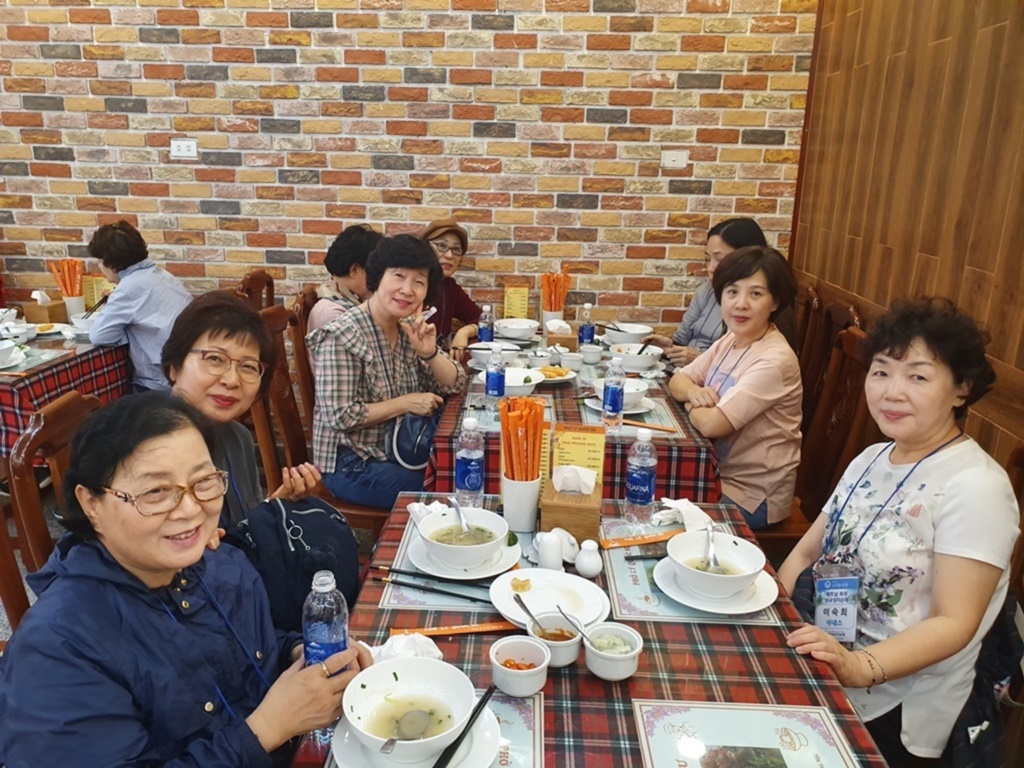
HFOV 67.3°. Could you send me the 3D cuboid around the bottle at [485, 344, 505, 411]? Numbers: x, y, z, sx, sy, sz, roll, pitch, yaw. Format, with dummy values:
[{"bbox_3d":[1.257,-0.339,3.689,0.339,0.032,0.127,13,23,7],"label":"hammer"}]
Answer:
[{"bbox_3d":[-0.053,-0.020,2.445,0.063,0.213,0.063,2,16,4],"label":"bottle"}]

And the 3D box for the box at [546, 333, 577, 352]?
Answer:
[{"bbox_3d":[0.217,-0.164,3.197,0.125,0.080,0.130,3,15,5],"label":"box"}]

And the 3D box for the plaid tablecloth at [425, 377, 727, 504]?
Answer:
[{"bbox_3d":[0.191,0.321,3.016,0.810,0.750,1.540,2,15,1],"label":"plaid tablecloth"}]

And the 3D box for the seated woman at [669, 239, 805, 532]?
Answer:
[{"bbox_3d":[0.636,0.243,2.321,0.600,1.298,0.500,-5,17,-20],"label":"seated woman"}]

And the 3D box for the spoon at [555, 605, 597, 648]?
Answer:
[{"bbox_3d":[0.117,0.400,1.218,0.125,0.018,0.026,45,29,9],"label":"spoon"}]

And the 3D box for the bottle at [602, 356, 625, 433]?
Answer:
[{"bbox_3d":[0.306,0.031,2.305,0.062,0.222,0.062,2,16,2],"label":"bottle"}]

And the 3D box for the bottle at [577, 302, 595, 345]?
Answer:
[{"bbox_3d":[0.311,-0.228,3.181,0.063,0.213,0.063,2,16,4],"label":"bottle"}]

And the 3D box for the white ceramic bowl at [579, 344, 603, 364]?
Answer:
[{"bbox_3d":[0.323,-0.119,3.119,0.093,0.053,0.093,2,16,2],"label":"white ceramic bowl"}]

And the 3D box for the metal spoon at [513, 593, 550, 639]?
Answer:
[{"bbox_3d":[0.043,0.394,1.256,0.125,0.016,0.026,49,36,17],"label":"metal spoon"}]

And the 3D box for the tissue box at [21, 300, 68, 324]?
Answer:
[{"bbox_3d":[-2.161,-0.333,3.559,0.123,0.083,0.123,4,16,8],"label":"tissue box"}]

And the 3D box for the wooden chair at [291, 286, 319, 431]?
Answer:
[{"bbox_3d":[-0.571,0.135,3.102,0.500,1.030,0.440,2,15,1],"label":"wooden chair"}]

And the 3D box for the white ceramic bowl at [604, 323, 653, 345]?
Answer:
[{"bbox_3d":[0.518,-0.217,3.409,0.210,0.063,0.210,2,16,2],"label":"white ceramic bowl"}]

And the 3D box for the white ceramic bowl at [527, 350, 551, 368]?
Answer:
[{"bbox_3d":[0.108,-0.091,3.018,0.093,0.050,0.093,2,16,2],"label":"white ceramic bowl"}]

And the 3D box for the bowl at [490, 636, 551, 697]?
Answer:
[{"bbox_3d":[0.013,0.434,1.180,0.092,0.048,0.092,1,16,0],"label":"bowl"}]

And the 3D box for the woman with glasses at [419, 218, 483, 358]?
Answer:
[{"bbox_3d":[-0.264,-0.058,3.341,0.600,1.280,0.480,10,18,27],"label":"woman with glasses"}]

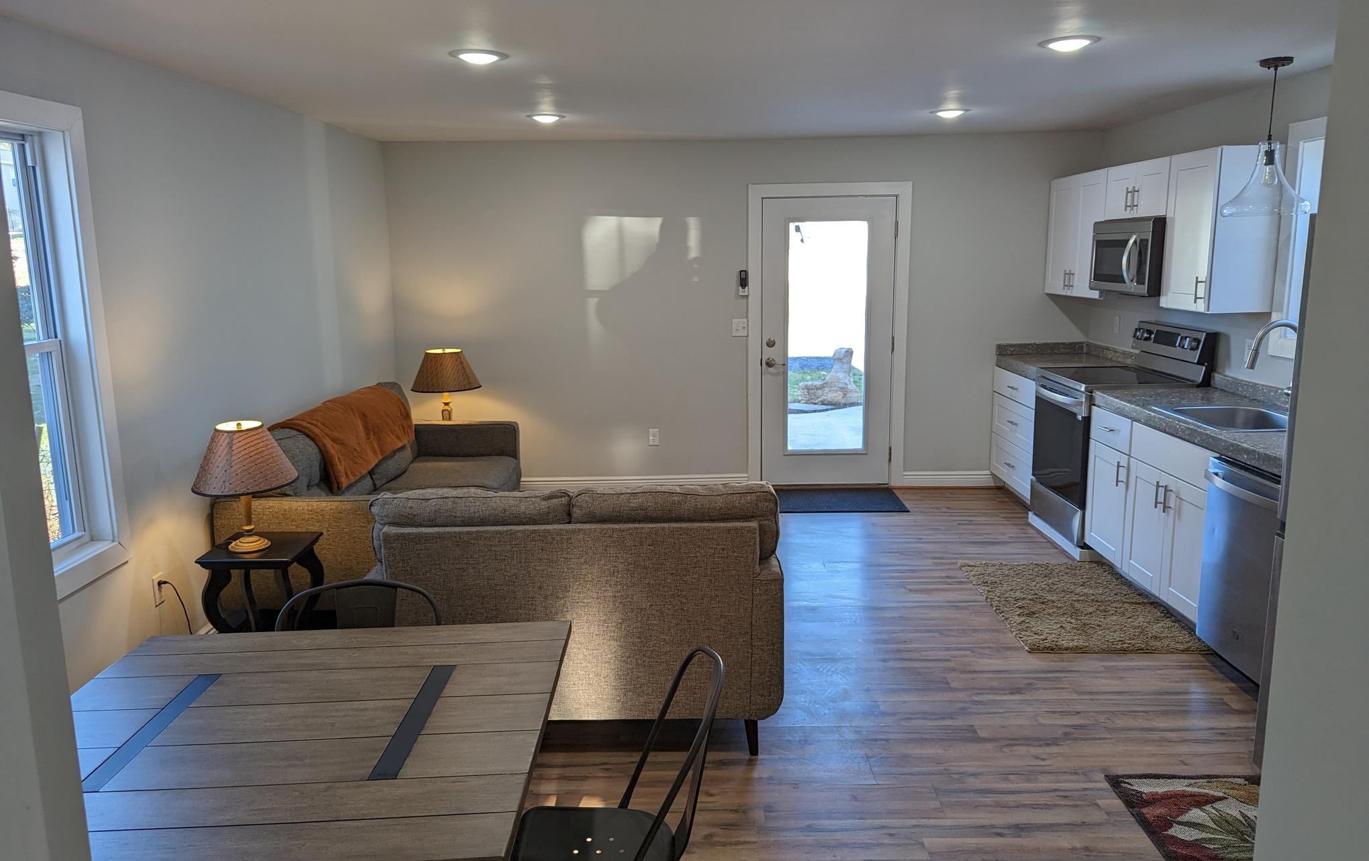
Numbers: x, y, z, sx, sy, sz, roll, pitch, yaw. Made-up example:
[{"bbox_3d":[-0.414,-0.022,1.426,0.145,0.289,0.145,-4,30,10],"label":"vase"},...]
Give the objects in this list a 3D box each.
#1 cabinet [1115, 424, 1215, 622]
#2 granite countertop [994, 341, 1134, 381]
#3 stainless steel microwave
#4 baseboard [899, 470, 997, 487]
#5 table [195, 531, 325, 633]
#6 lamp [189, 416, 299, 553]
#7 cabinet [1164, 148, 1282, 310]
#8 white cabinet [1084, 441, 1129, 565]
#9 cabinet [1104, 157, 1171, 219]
[{"bbox_3d":[2.455,0.409,4.266,0.620,0.800,0.730,0,11,1],"label":"cabinet"},{"bbox_3d":[2.474,-0.452,6.196,0.645,0.170,0.825,0,11,1],"label":"granite countertop"},{"bbox_3d":[2.599,-0.977,5.307,0.410,0.410,0.757,-1,11,1],"label":"stainless steel microwave"},{"bbox_3d":[1.878,0.340,6.764,0.625,0.115,0.020,0,11,1],"label":"baseboard"},{"bbox_3d":[-1.698,0.725,3.891,0.370,0.525,0.370,0,11,1],"label":"table"},{"bbox_3d":[-1.785,0.225,3.868,0.395,0.505,0.395,-1,11,1],"label":"lamp"},{"bbox_3d":[2.640,-0.980,4.686,0.325,0.764,0.466,-1,11,1],"label":"cabinet"},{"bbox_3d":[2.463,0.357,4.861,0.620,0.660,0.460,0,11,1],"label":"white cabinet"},{"bbox_3d":[2.643,-1.326,5.246,0.325,0.298,0.762,-1,11,1],"label":"cabinet"}]

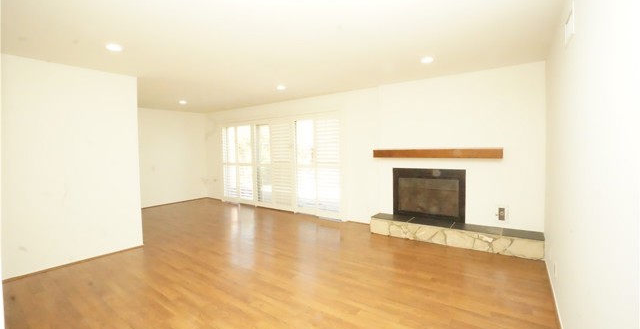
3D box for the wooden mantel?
[{"bbox_3d":[1.719,-0.160,4.097,1.813,0.133,0.200,1,3,35],"label":"wooden mantel"}]

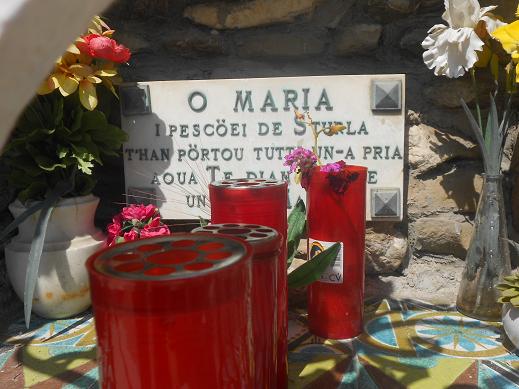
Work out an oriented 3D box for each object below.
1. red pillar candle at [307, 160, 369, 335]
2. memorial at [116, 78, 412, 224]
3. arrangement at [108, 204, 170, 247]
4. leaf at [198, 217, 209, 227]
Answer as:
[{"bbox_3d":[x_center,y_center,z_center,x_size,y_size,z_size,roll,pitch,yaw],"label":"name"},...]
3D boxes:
[{"bbox_3d":[0.096,0.068,0.599,0.072,0.203,0.072,0,8,7],"label":"red pillar candle"},{"bbox_3d":[0.000,-0.062,0.686,0.400,0.200,0.030,0,8,7],"label":"memorial"},{"bbox_3d":[-0.150,0.045,0.595,0.080,0.070,0.075,0,8,7],"label":"arrangement"},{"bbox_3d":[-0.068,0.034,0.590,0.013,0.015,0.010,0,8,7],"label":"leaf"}]

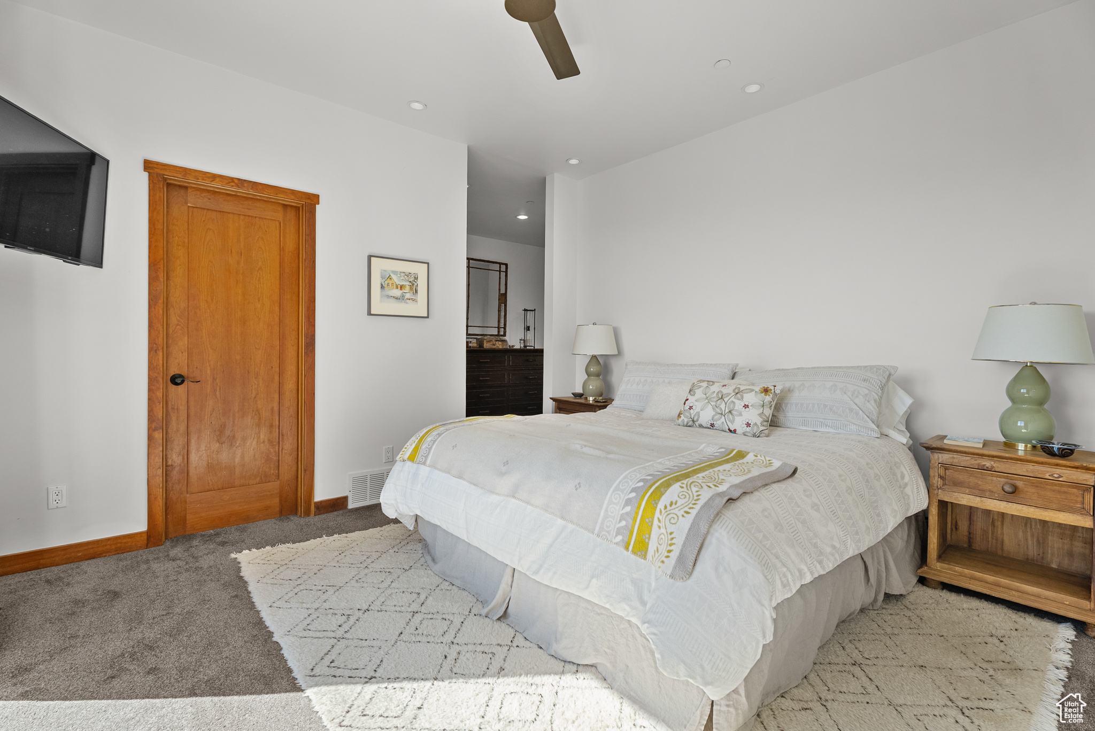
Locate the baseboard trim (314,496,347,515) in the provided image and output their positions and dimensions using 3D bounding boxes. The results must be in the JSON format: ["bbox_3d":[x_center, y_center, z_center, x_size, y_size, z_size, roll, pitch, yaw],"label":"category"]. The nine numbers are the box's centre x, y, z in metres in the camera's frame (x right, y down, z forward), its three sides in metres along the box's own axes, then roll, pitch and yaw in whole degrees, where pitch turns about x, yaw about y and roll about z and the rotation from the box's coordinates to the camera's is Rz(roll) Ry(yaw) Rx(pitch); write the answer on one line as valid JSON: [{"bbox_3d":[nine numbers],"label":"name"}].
[{"bbox_3d":[-1.476,0.955,3.321,0.217,0.095,0.016,0,2,-40],"label":"baseboard trim"}]

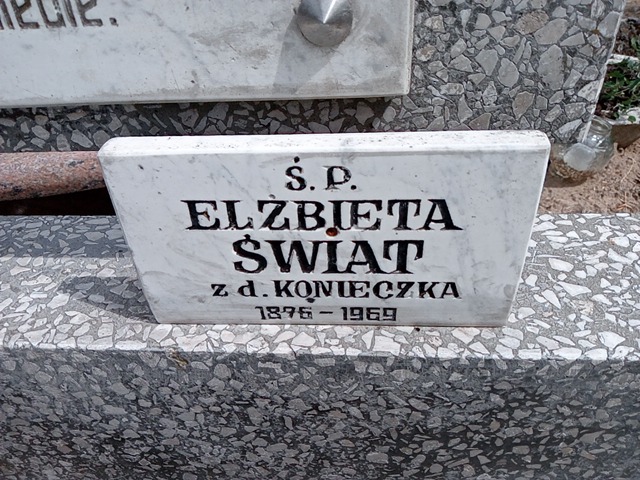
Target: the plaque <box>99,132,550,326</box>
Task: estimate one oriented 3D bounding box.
[{"bbox_3d":[0.003,0.000,0.421,0.310,0.174,0.029,0,39,4],"label":"plaque"}]

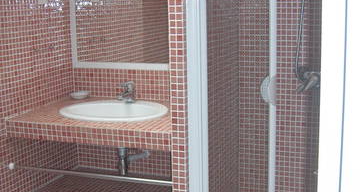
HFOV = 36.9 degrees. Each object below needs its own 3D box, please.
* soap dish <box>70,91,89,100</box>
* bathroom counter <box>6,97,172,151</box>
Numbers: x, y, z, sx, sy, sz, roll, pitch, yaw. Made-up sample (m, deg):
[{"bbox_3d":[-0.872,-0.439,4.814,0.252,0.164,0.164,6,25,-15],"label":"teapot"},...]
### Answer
[{"bbox_3d":[-0.546,-0.003,2.930,0.096,0.029,0.091,3,12,24],"label":"soap dish"},{"bbox_3d":[-0.281,0.112,2.568,0.902,0.079,0.577,3,12,24],"label":"bathroom counter"}]

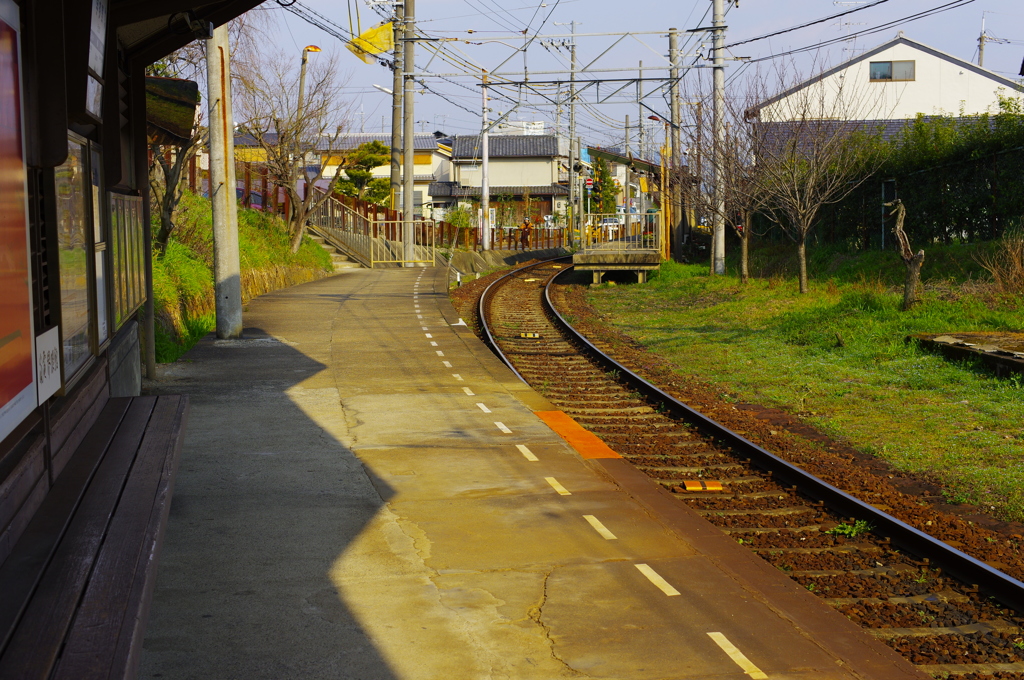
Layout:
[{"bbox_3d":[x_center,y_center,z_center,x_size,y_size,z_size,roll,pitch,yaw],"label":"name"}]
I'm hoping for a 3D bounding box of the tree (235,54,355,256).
[{"bbox_3d":[-4.527,-3.916,30.608,2.450,4.200,2.300,0,5,0],"label":"tree"}]

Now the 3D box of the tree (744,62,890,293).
[{"bbox_3d":[5.647,-3.000,27.306,2.700,4.250,2.500,0,5,0],"label":"tree"}]

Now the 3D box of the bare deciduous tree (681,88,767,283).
[{"bbox_3d":[4.423,-3.179,30.318,1.950,4.000,1.900,0,5,0],"label":"bare deciduous tree"}]

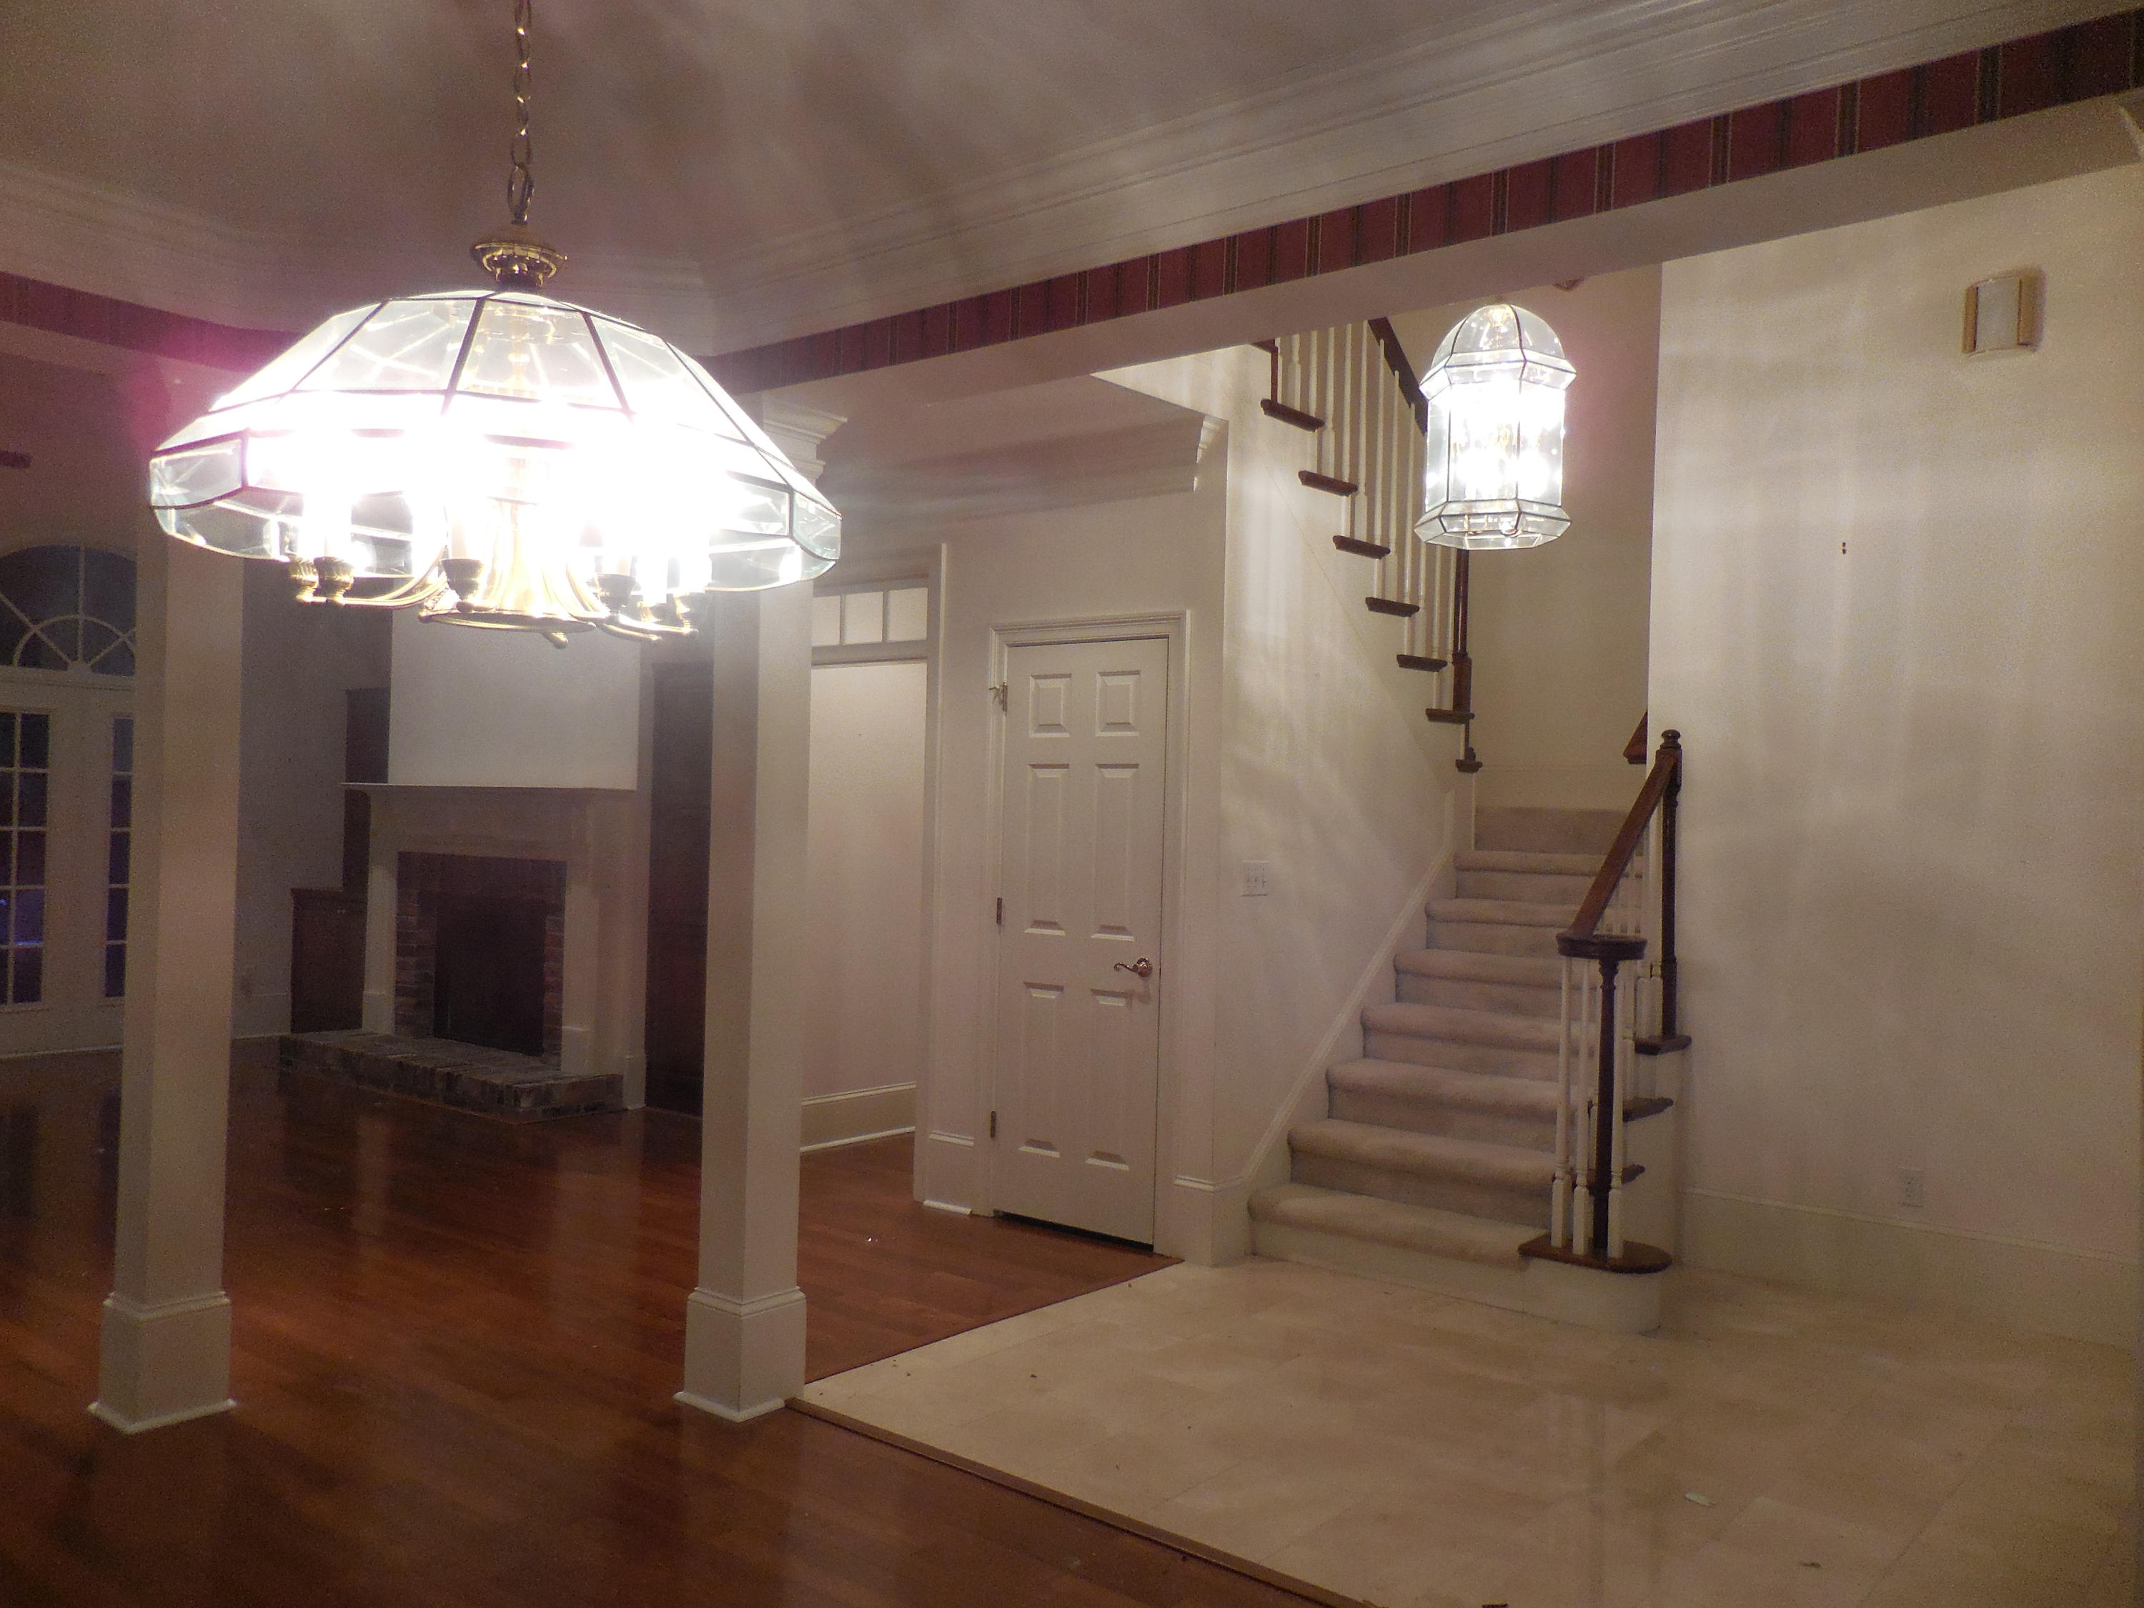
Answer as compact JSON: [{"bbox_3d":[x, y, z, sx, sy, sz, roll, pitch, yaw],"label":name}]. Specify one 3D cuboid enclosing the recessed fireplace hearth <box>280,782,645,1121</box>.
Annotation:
[{"bbox_3d":[-3.220,0.699,8.143,2.340,1.580,0.720,0,-2,38],"label":"recessed fireplace hearth"}]

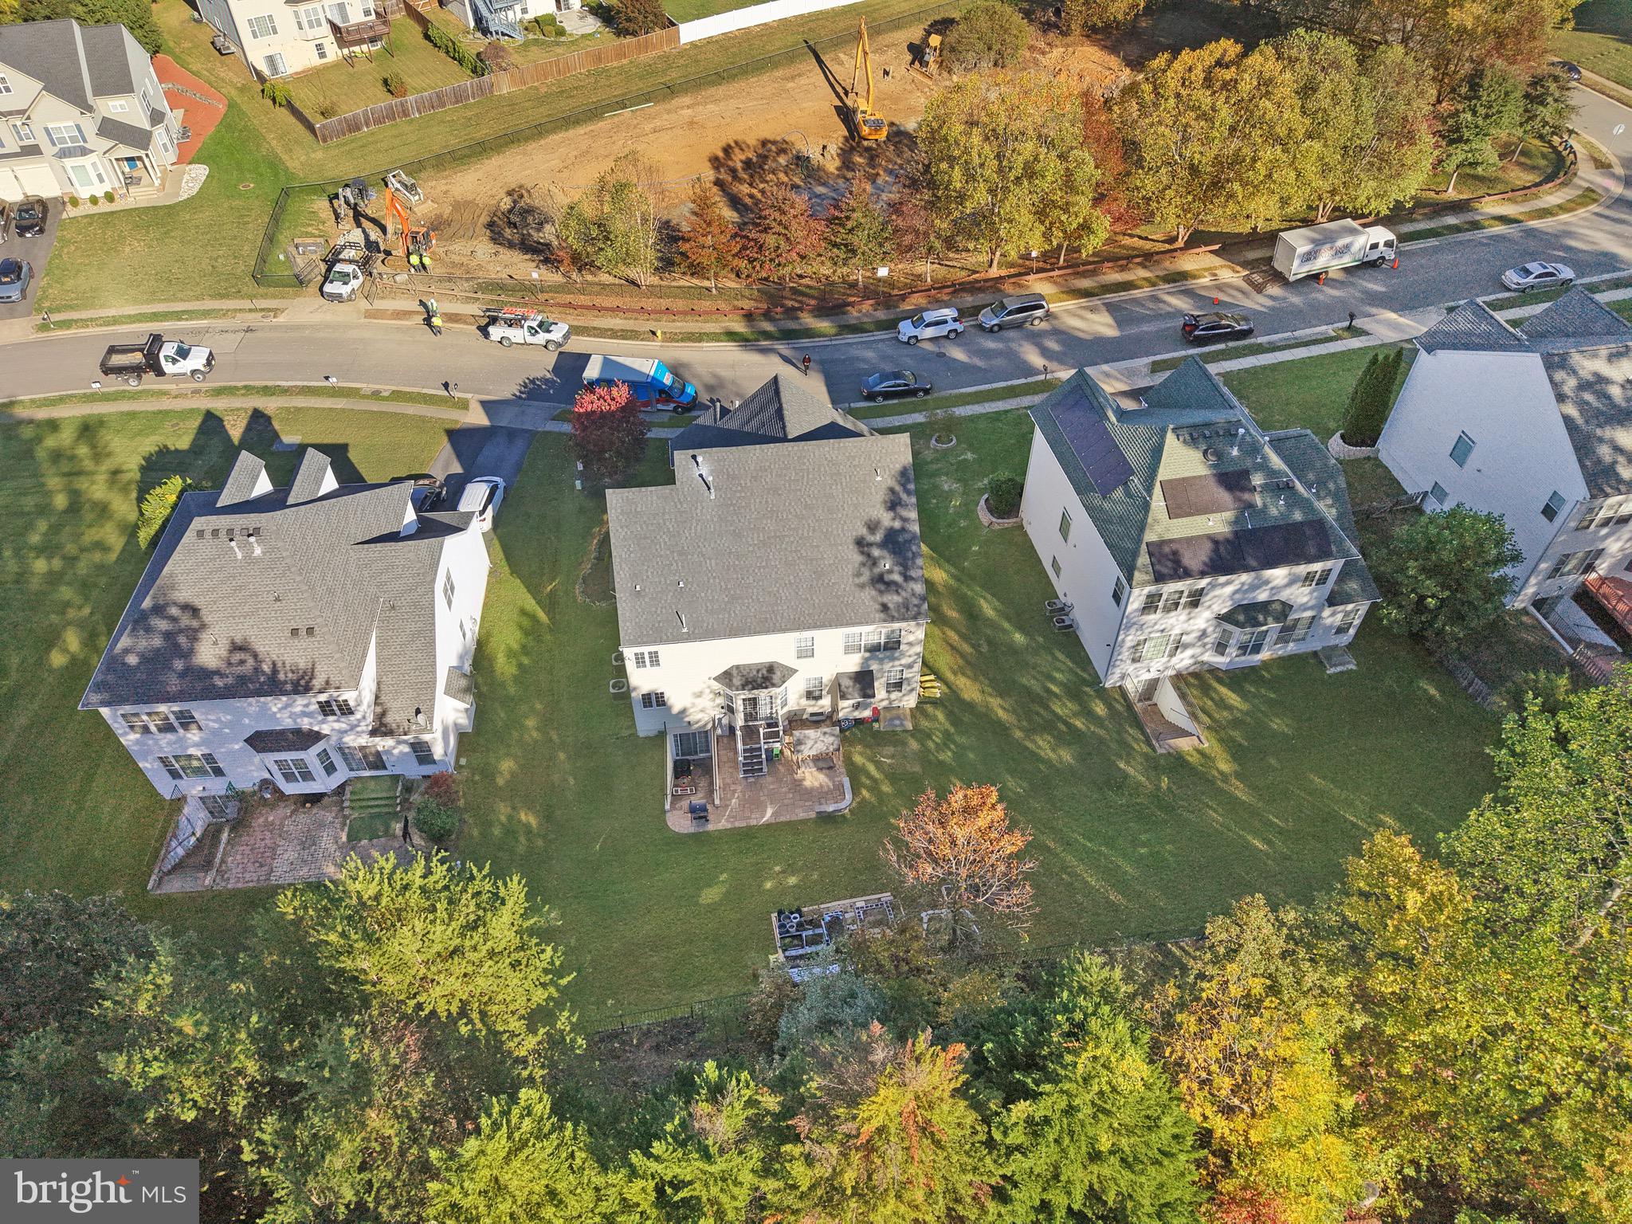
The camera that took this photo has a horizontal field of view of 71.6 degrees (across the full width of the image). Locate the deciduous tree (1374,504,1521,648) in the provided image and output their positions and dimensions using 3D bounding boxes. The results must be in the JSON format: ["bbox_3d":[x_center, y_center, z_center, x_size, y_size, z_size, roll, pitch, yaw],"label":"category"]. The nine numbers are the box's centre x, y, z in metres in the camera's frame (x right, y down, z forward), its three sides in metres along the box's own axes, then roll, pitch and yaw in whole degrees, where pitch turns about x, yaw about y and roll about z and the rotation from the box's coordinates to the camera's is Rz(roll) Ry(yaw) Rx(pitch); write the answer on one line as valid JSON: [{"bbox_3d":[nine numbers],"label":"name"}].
[{"bbox_3d":[29.820,-1.483,53.454,5.900,7.700,5.900,0,46,0],"label":"deciduous tree"}]

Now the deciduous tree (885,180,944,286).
[{"bbox_3d":[7.576,-27.420,82.049,4.700,8.030,4.700,0,46,0],"label":"deciduous tree"}]

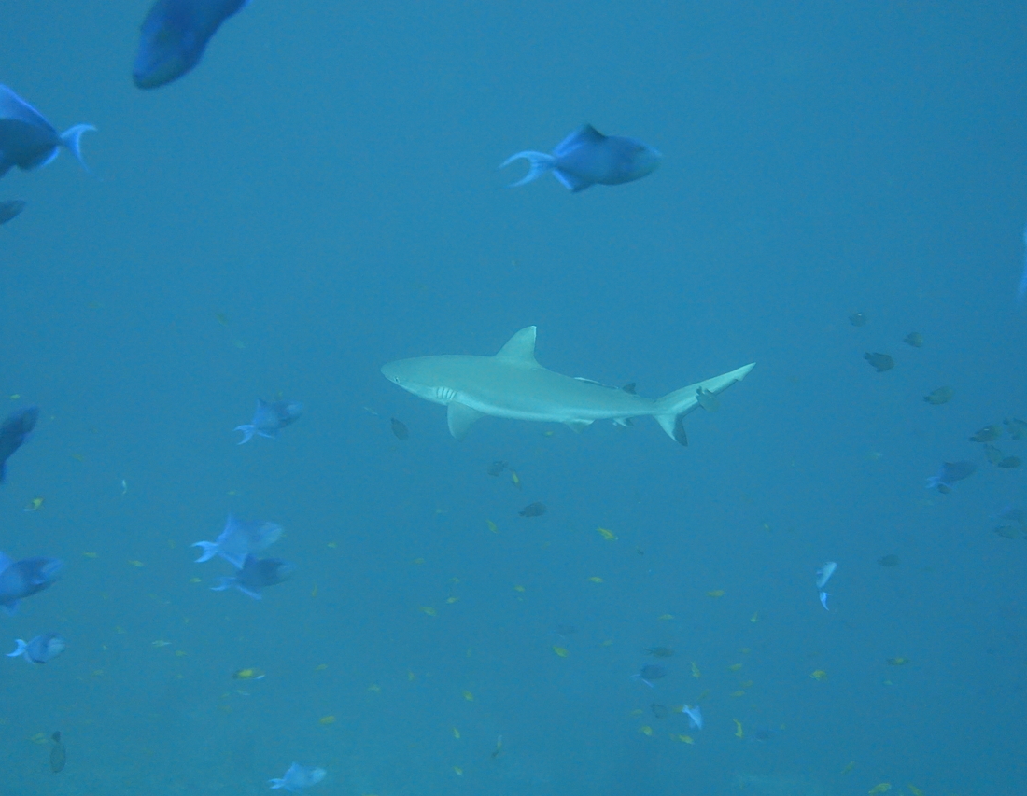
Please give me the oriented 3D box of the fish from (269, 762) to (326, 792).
[{"bbox_3d":[-0.872,1.523,6.800,0.245,0.115,0.065,-13,9,-15],"label":"fish"}]

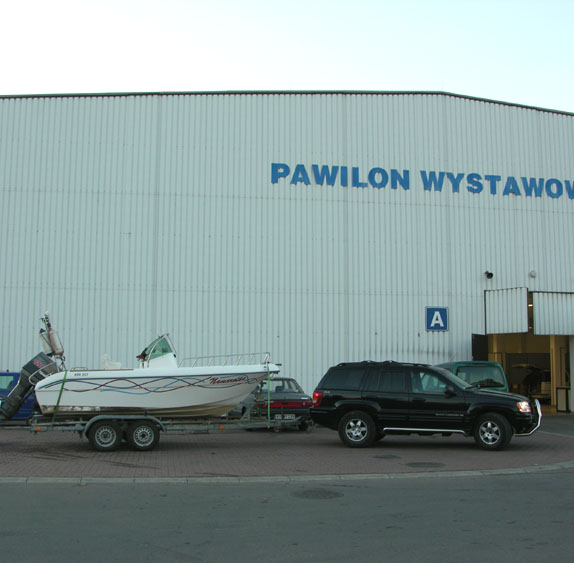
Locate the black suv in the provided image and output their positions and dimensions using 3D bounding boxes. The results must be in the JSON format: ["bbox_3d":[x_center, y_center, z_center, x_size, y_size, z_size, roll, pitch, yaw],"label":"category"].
[{"bbox_3d":[2.976,2.625,16.363,4.700,1.790,1.840,-1,-6,11],"label":"black suv"}]

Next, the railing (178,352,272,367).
[{"bbox_3d":[-1.336,1.713,16.559,1.989,0.330,1.650,1,-6,-7],"label":"railing"}]

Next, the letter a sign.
[{"bbox_3d":[4.967,1.241,25.010,0.770,0.790,0.050,1,-6,-10],"label":"letter a sign"}]

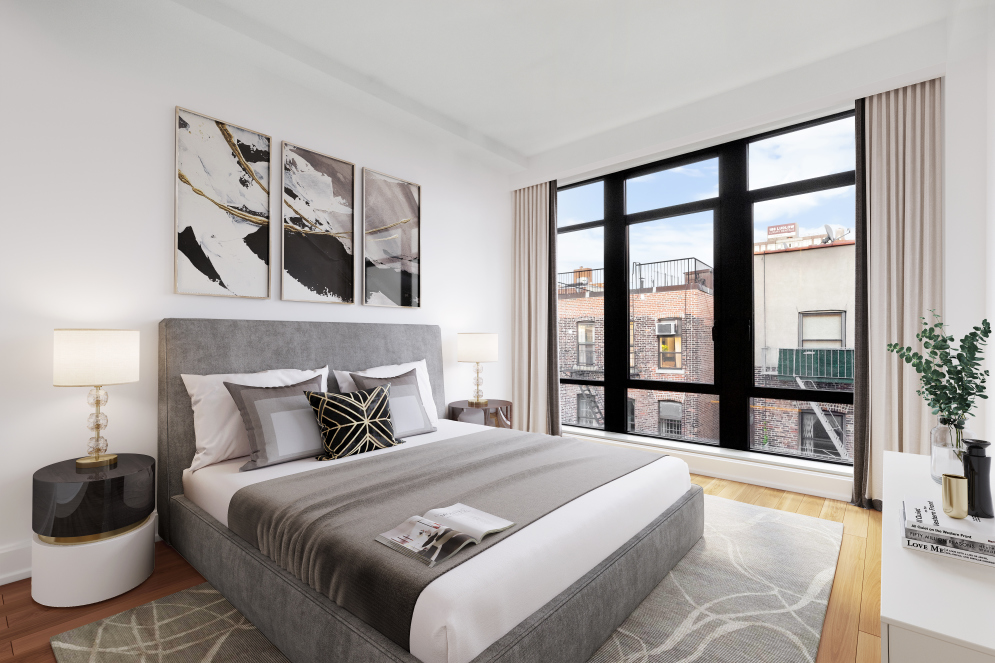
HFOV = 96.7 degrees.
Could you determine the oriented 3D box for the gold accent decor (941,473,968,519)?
[{"bbox_3d":[1.046,0.376,1.010,0.043,0.094,0.043,0,-1,40],"label":"gold accent decor"}]

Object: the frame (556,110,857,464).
[{"bbox_3d":[1.566,-0.289,3.872,2.600,2.490,0.120,0,-1,40],"label":"frame"}]

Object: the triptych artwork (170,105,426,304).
[{"bbox_3d":[-1.197,-0.716,3.072,0.030,1.030,1.720,0,-1,40],"label":"triptych artwork"}]

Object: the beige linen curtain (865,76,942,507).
[{"bbox_3d":[2.497,-0.187,2.730,0.360,2.630,0.130,0,-1,40],"label":"beige linen curtain"}]

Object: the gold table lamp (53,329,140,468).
[{"bbox_3d":[-1.839,0.303,2.037,0.305,0.615,0.305,0,-1,40],"label":"gold table lamp"}]

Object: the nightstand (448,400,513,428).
[{"bbox_3d":[-0.148,0.880,3.839,0.510,0.505,0.510,0,0,0],"label":"nightstand"}]

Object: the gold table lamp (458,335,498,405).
[{"bbox_3d":[-0.155,0.321,3.816,0.325,0.615,0.325,0,0,0],"label":"gold table lamp"}]

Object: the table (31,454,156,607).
[{"bbox_3d":[-1.795,0.862,1.992,0.430,0.505,0.430,0,-1,40],"label":"table"}]

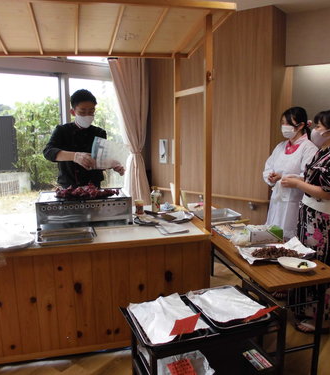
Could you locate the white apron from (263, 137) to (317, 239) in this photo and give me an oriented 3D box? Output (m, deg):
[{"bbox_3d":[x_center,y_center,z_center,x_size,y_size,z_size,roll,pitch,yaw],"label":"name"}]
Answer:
[{"bbox_3d":[1.086,0.077,3.227,0.360,0.980,0.500,-4,10,-22],"label":"white apron"}]

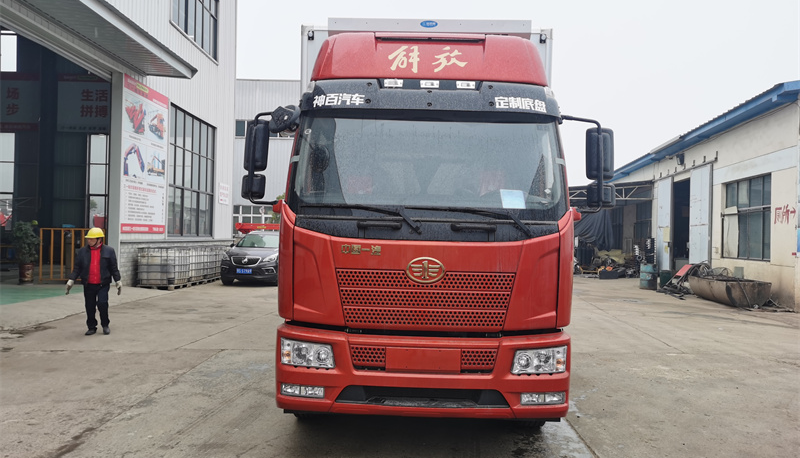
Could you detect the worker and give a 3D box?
[{"bbox_3d":[-4.860,0.825,9.940,0.760,1.690,0.420,1,-1,-10],"label":"worker"}]

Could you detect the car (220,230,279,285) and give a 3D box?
[{"bbox_3d":[-4.340,0.900,20.150,1.840,1.690,4.660,1,-1,3],"label":"car"}]

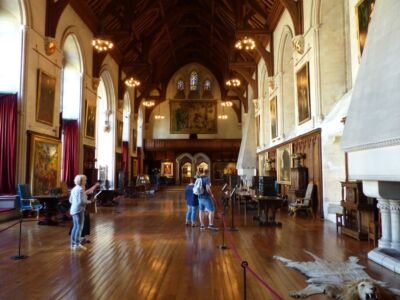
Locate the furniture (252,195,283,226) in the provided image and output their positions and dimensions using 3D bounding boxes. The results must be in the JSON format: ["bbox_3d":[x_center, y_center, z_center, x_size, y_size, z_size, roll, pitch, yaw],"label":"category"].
[{"bbox_3d":[2.128,1.954,9.690,0.770,0.820,1.550,0,-4,1],"label":"furniture"}]

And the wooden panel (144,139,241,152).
[{"bbox_3d":[-0.733,-0.500,35.076,11.200,1.602,0.250,0,-5,1],"label":"wooden panel"}]

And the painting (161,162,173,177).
[{"bbox_3d":[-4.006,2.402,36.854,1.502,1.741,0.100,0,-4,1],"label":"painting"}]

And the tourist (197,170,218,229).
[{"bbox_3d":[0.215,1.443,8.860,0.520,1.763,0.500,-4,-6,41],"label":"tourist"}]

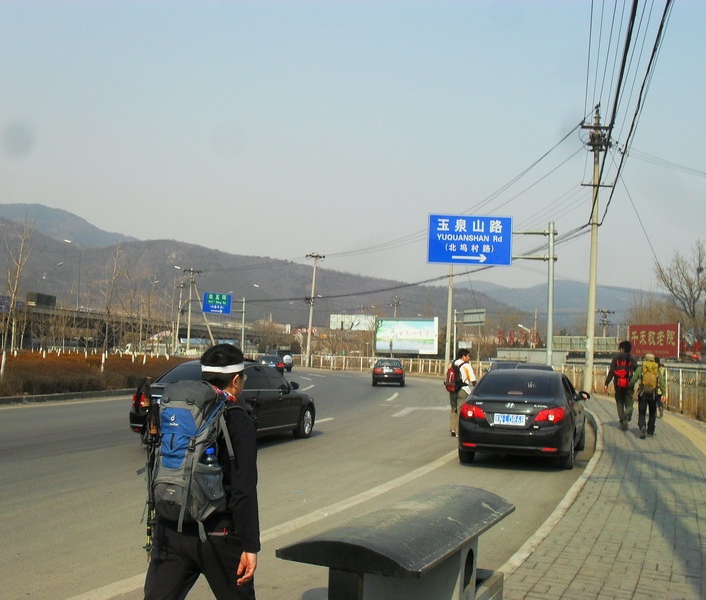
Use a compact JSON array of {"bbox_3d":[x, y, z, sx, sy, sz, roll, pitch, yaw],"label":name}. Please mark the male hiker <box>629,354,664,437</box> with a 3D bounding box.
[{"bbox_3d":[5.588,1.828,15.400,0.620,1.620,0.500,1,-4,14],"label":"male hiker"}]

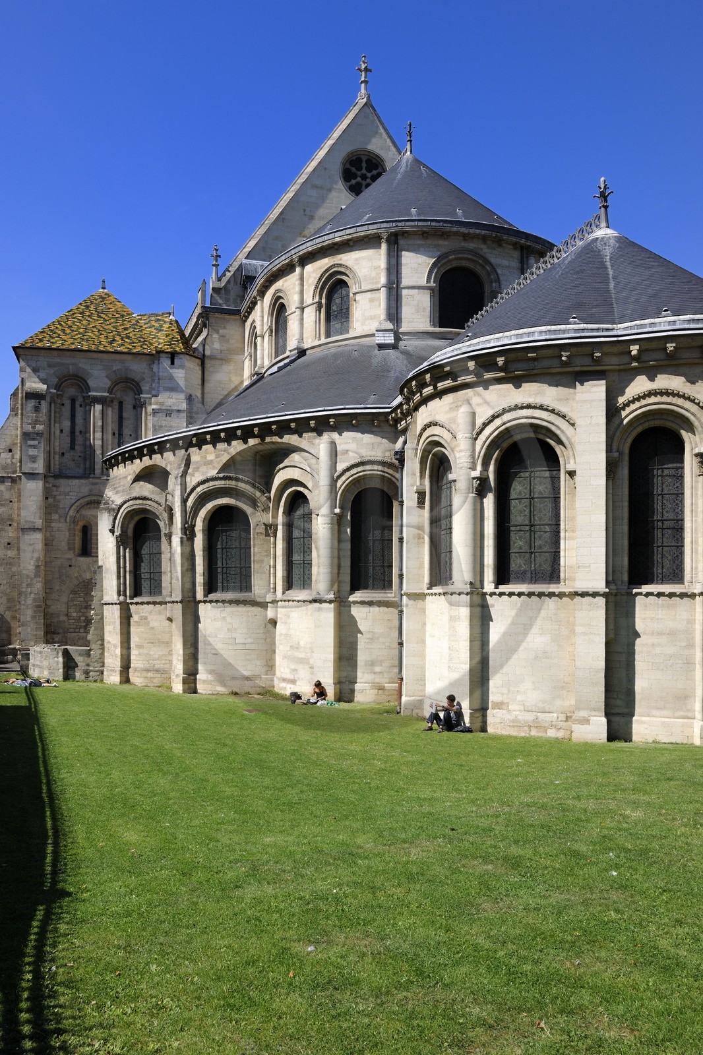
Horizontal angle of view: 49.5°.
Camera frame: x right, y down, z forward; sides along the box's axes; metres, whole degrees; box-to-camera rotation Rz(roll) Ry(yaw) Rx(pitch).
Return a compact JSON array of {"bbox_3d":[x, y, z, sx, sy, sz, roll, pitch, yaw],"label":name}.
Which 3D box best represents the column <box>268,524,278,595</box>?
[{"bbox_3d":[-2.365,0.954,22.900,0.270,2.160,0.280,0,-2,3],"label":"column"}]

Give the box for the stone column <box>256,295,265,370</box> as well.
[{"bbox_3d":[-4.016,-8.581,33.600,0.380,3.300,0.380,0,0,0],"label":"stone column"}]

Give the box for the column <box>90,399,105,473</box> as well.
[{"bbox_3d":[-13.303,-4.805,40.000,0.720,4.050,0.600,0,-2,-9],"label":"column"}]

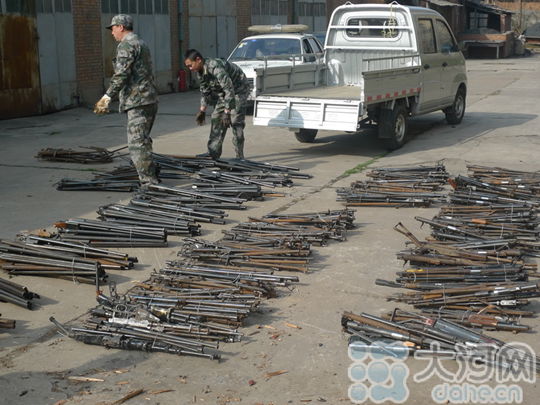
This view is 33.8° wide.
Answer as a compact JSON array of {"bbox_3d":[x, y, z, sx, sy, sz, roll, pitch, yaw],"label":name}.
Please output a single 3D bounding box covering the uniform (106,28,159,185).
[{"bbox_3d":[-1.403,-0.999,9.187,0.500,1.560,0.500,1,12,7],"label":"uniform"}]

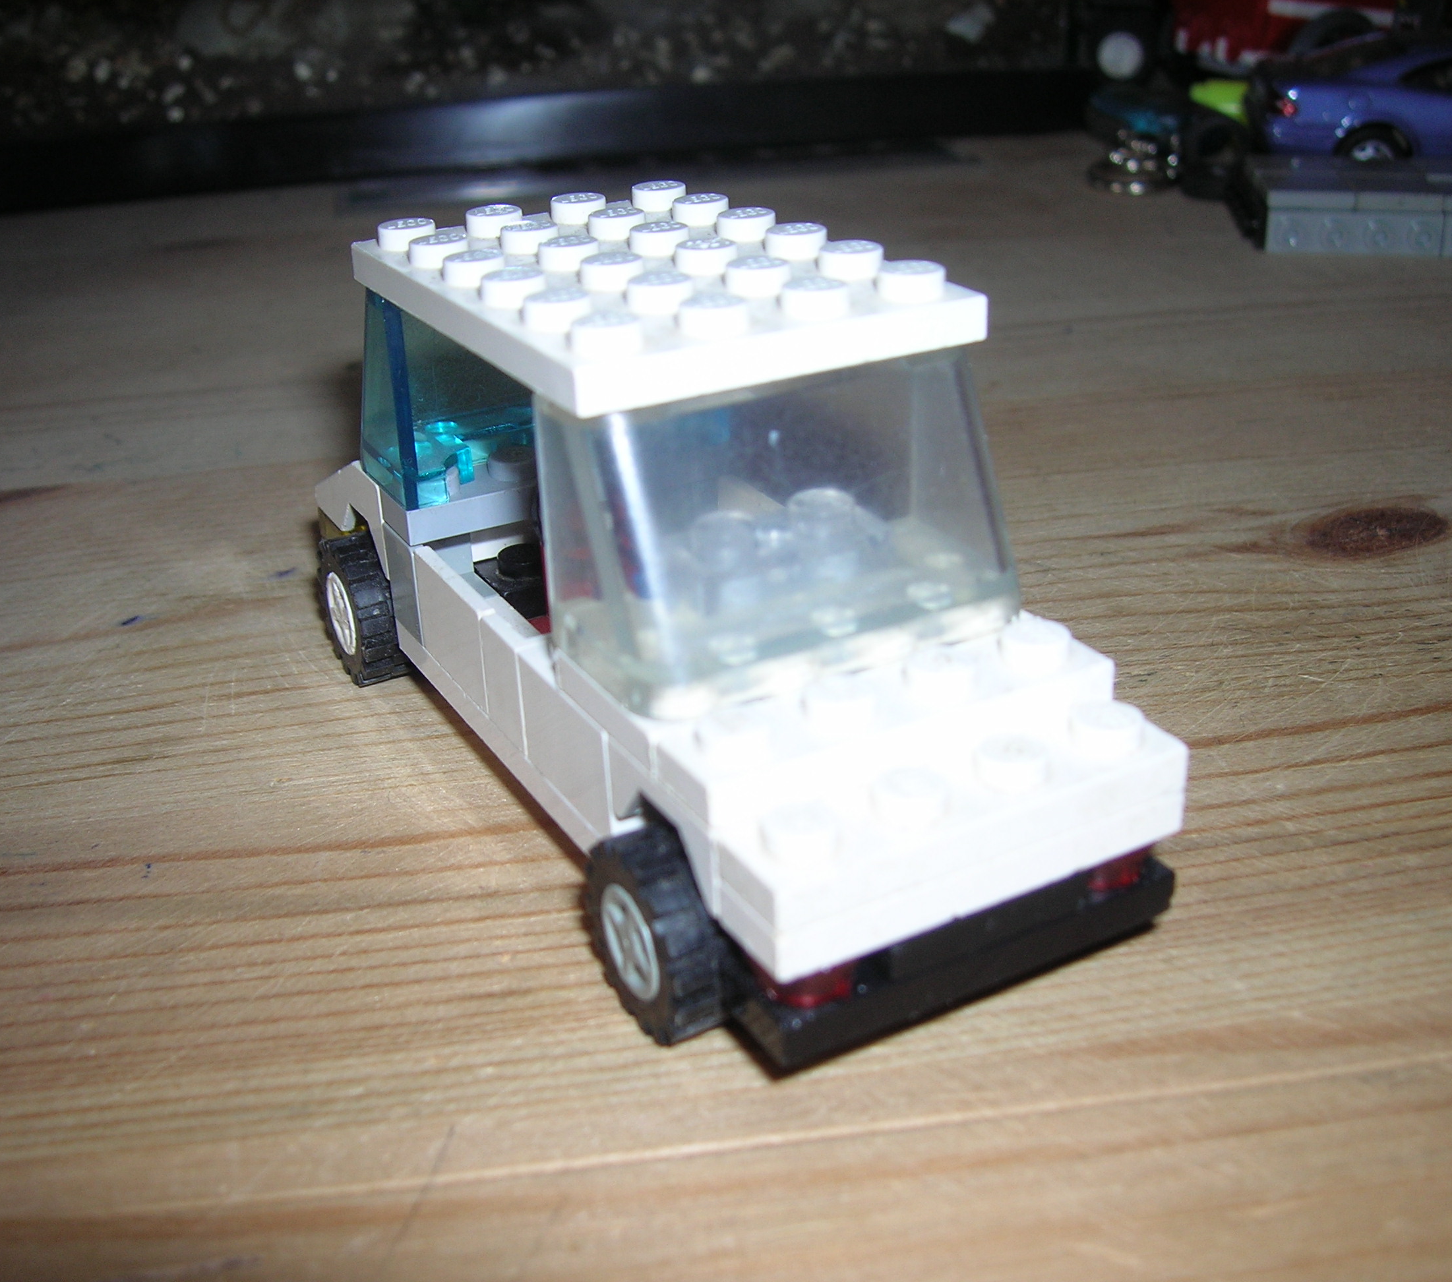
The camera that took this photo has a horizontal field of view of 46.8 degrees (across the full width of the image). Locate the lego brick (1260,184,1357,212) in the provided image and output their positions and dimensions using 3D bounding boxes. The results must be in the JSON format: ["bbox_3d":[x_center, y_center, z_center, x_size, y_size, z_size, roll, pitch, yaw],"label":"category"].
[{"bbox_3d":[0.113,-0.087,0.326,0.016,0.003,0.012,3,26,11],"label":"lego brick"}]

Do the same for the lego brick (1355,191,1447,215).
[{"bbox_3d":[0.129,-0.086,0.323,0.016,0.003,0.012,3,26,11],"label":"lego brick"}]

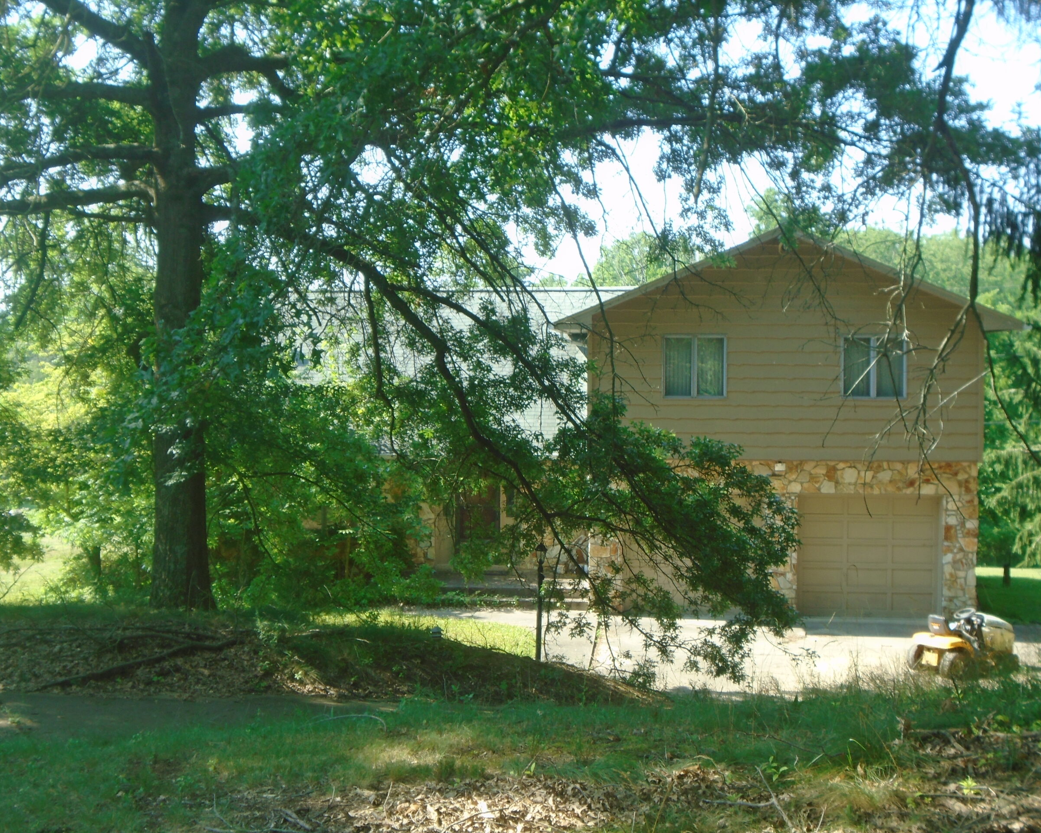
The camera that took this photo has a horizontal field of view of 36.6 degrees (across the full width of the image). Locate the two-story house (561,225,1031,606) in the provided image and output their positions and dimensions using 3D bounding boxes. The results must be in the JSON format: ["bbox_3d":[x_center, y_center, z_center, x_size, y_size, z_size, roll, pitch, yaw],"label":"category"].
[{"bbox_3d":[5.030,0.030,33.500,8.600,7.200,9.400,0,1,2],"label":"two-story house"}]

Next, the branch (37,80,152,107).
[{"bbox_3d":[-4.742,-3.593,17.500,1.300,0.290,0.300,0,1,0],"label":"branch"}]

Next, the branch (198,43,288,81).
[{"bbox_3d":[-3.086,-3.945,17.500,1.000,0.410,0.400,0,1,0],"label":"branch"}]

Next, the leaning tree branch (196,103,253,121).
[{"bbox_3d":[-3.289,-3.390,17.500,0.650,0.200,0.200,0,1,0],"label":"leaning tree branch"}]

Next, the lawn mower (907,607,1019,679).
[{"bbox_3d":[6.380,3.250,22.600,1.720,1.060,1.100,-1,1,-33],"label":"lawn mower"}]

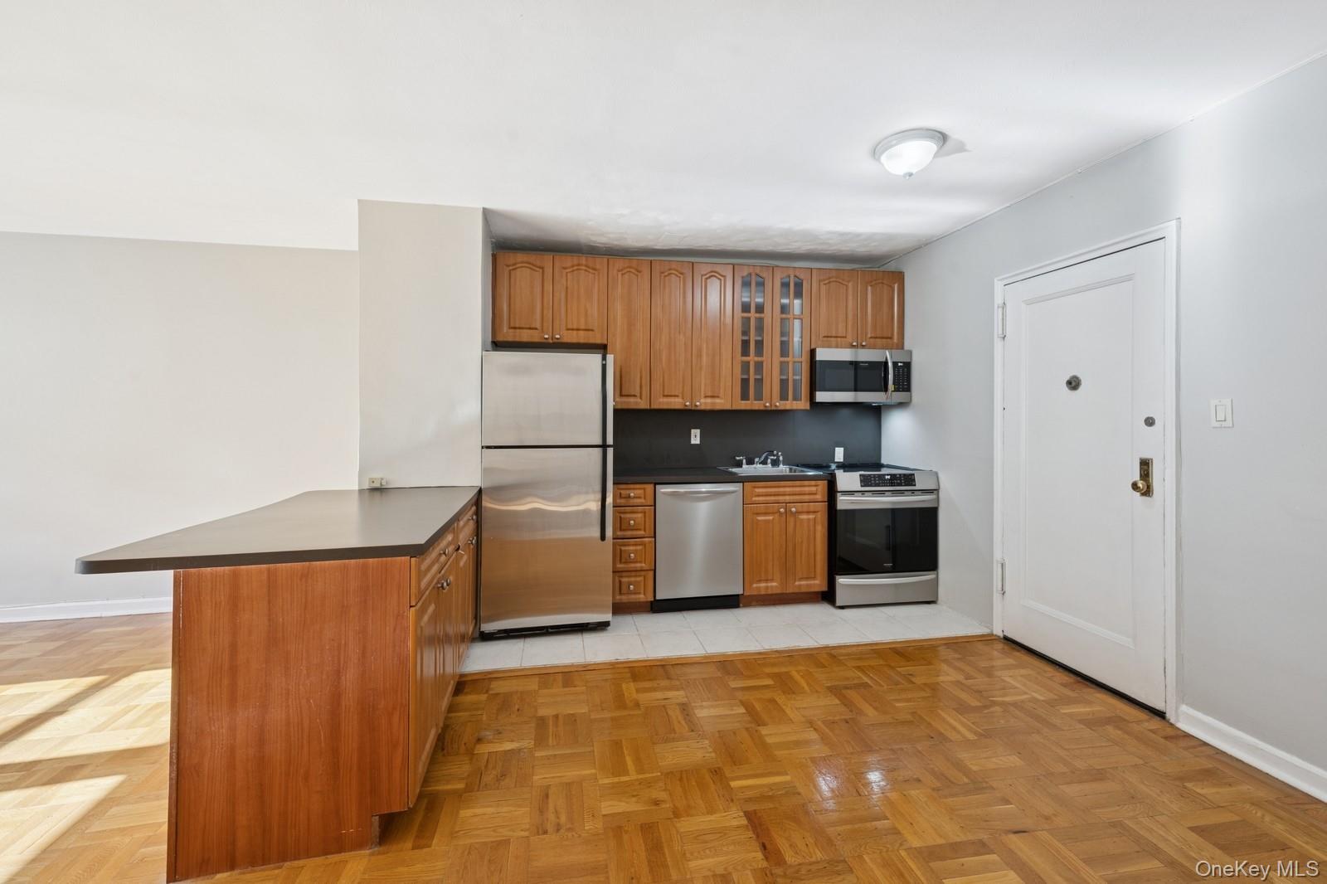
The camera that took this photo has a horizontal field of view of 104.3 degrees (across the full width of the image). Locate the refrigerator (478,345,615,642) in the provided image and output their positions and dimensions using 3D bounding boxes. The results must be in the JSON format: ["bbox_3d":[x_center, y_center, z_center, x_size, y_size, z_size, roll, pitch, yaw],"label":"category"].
[{"bbox_3d":[-0.737,0.298,3.419,0.750,1.665,0.760,0,1,-9],"label":"refrigerator"}]

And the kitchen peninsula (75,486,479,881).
[{"bbox_3d":[-1.304,0.722,2.174,0.860,0.900,1.530,0,1,-13],"label":"kitchen peninsula"}]

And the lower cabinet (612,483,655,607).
[{"bbox_3d":[-0.237,0.669,3.630,0.300,0.820,0.600,0,1,-9],"label":"lower cabinet"}]

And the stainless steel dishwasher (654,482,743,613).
[{"bbox_3d":[0.197,0.693,3.701,0.600,0.860,0.610,0,1,-9],"label":"stainless steel dishwasher"}]

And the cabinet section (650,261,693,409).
[{"bbox_3d":[0.032,-0.767,3.847,0.305,1.050,0.319,0,2,-10],"label":"cabinet section"}]

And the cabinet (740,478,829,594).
[{"bbox_3d":[0.789,0.666,3.798,0.600,0.820,0.600,0,1,-9],"label":"cabinet"}]

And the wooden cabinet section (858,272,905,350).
[{"bbox_3d":[1.643,-1.008,4.117,0.378,0.593,0.319,0,2,-10],"label":"wooden cabinet section"}]

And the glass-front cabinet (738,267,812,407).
[{"bbox_3d":[0.773,-0.761,3.933,0.600,1.040,0.330,0,1,-9],"label":"glass-front cabinet"}]

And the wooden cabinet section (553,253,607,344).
[{"bbox_3d":[-0.604,-0.991,3.732,0.371,0.593,0.319,0,2,-10],"label":"wooden cabinet section"}]

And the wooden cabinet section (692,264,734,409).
[{"bbox_3d":[0.331,-0.769,3.898,0.302,1.050,0.319,0,2,-10],"label":"wooden cabinet section"}]

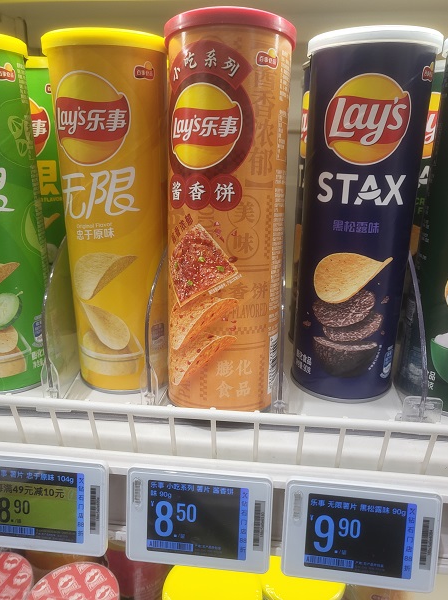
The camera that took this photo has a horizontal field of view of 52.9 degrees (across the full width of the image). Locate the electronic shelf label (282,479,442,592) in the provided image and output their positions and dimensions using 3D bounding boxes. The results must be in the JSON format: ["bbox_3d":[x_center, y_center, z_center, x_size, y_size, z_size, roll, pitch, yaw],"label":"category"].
[{"bbox_3d":[0.078,0.134,0.262,0.085,0.058,0.012,3,5,6],"label":"electronic shelf label"}]

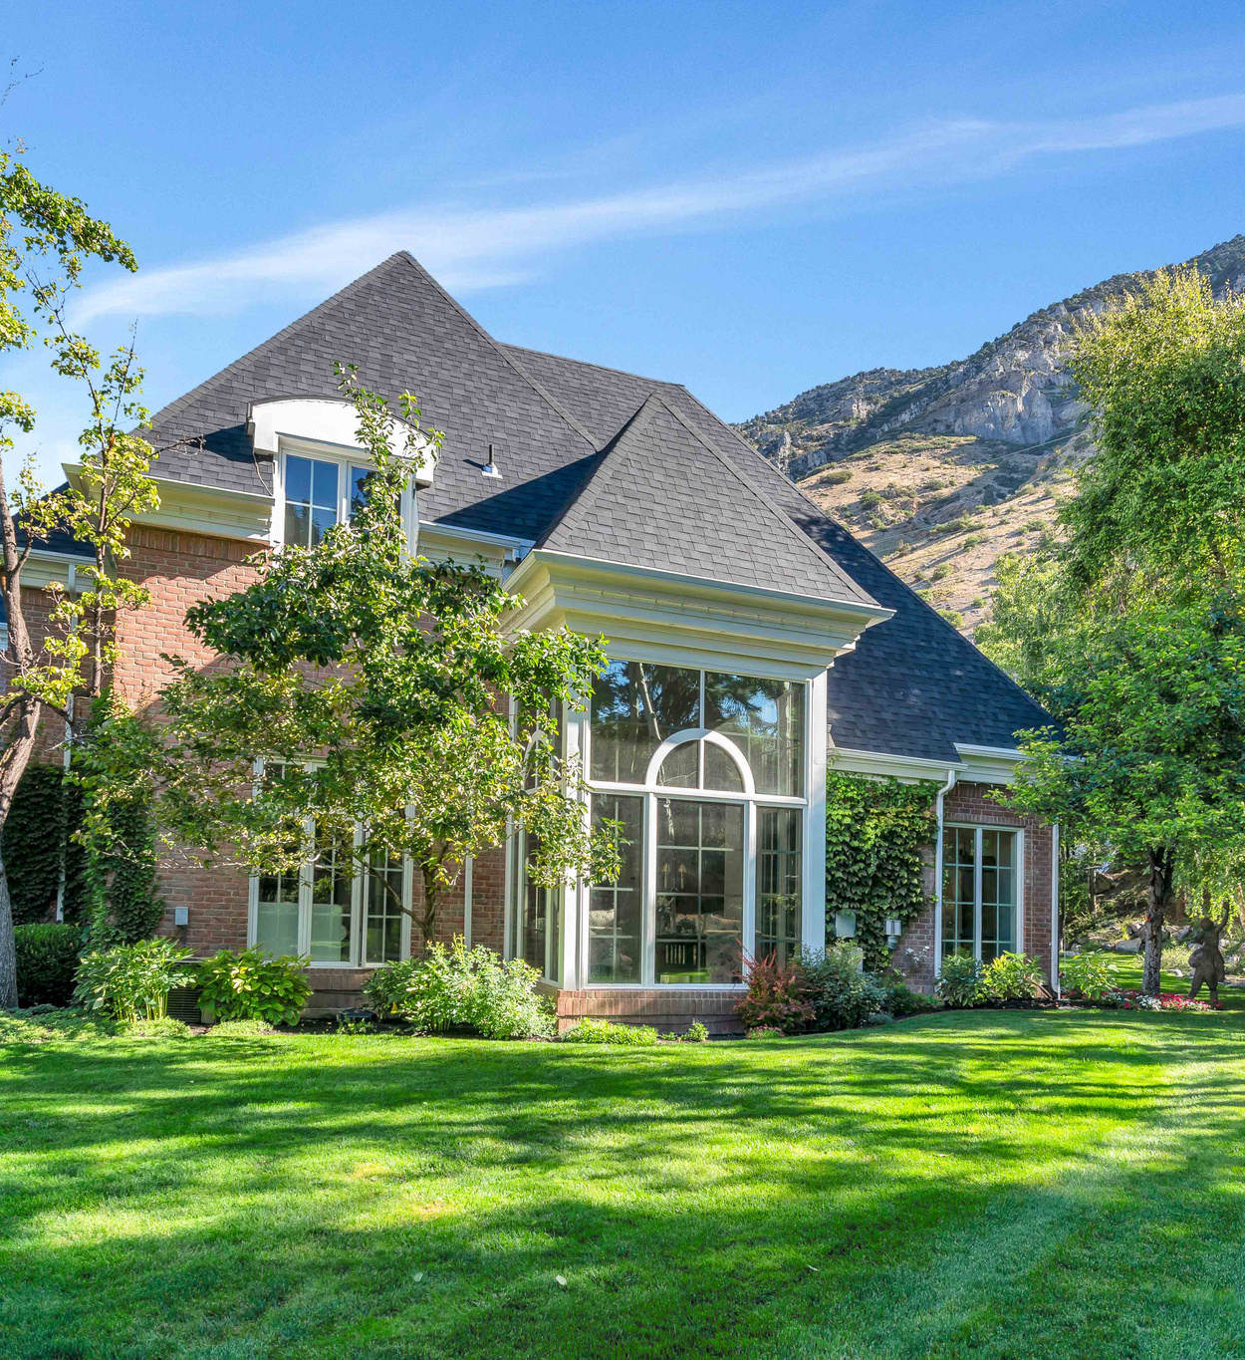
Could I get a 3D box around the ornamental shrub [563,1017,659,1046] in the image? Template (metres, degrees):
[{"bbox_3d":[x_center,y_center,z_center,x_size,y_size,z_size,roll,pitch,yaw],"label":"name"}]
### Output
[{"bbox_3d":[-0.125,3.770,10.300,1.000,0.270,0.650,1,-7,0],"label":"ornamental shrub"}]

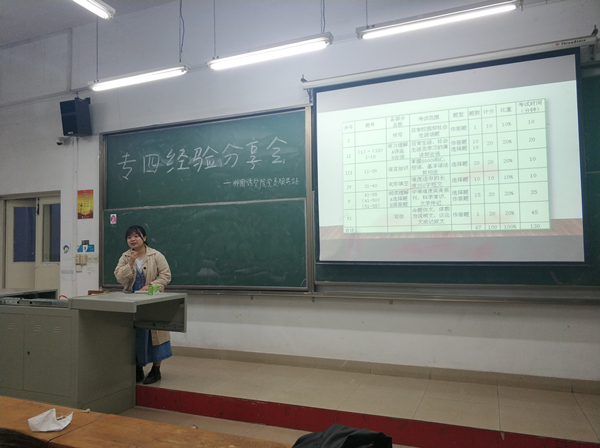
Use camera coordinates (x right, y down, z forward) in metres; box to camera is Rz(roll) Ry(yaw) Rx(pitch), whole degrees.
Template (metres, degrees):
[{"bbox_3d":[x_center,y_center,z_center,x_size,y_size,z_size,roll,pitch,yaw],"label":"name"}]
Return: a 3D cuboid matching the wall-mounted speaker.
[{"bbox_3d":[-2.965,-1.391,6.202,0.265,0.455,0.230,-2,5,21],"label":"wall-mounted speaker"}]

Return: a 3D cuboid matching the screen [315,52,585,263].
[{"bbox_3d":[1.315,-0.560,4.530,2.491,1.888,0.060,-2,-3,23],"label":"screen"}]

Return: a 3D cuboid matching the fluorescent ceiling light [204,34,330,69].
[{"bbox_3d":[-0.270,-1.553,4.206,1.230,0.090,0.120,-2,-3,23],"label":"fluorescent ceiling light"}]

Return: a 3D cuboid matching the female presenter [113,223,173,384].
[{"bbox_3d":[-1.599,0.791,4.775,0.550,1.580,0.400,-1,-3,6],"label":"female presenter"}]

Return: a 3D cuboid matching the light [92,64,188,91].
[{"bbox_3d":[-1.630,-1.479,4.716,1.230,0.090,0.120,-2,-3,23],"label":"light"}]

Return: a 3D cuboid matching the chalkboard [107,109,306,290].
[{"bbox_3d":[-1.258,-0.228,5.665,3.012,2.057,0.100,-2,-3,23],"label":"chalkboard"}]

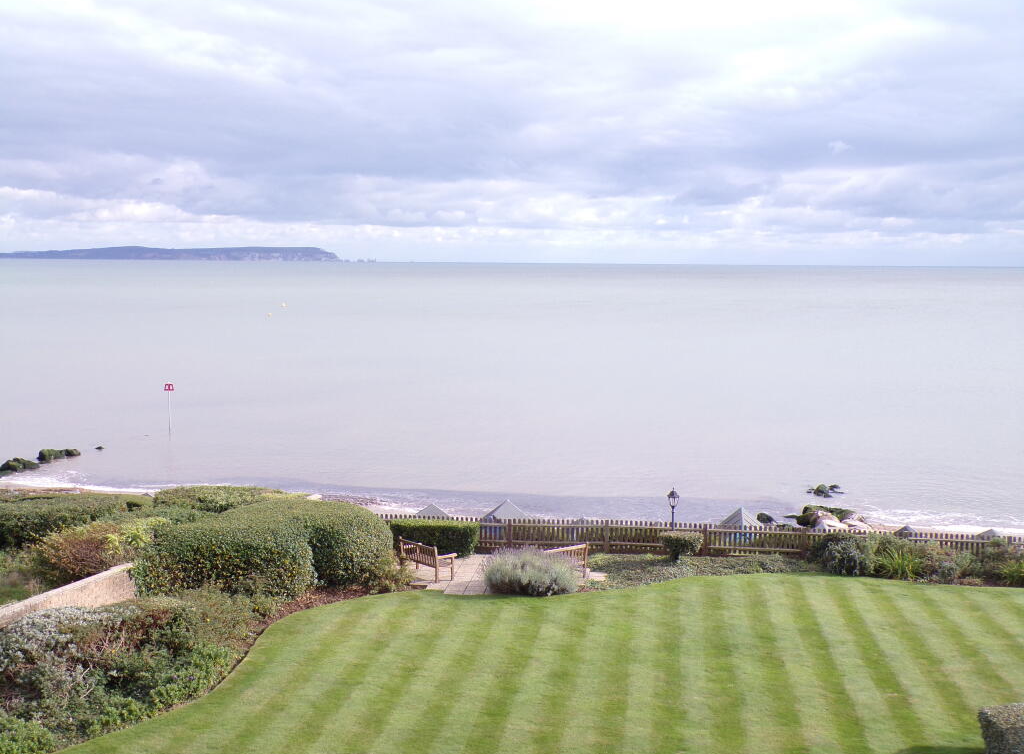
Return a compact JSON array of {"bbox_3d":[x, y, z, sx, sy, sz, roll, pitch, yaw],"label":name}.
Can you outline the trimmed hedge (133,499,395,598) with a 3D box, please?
[{"bbox_3d":[-6.024,4.085,30.665,5.800,1.700,3.800,0,5,-8],"label":"trimmed hedge"}]

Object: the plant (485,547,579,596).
[{"bbox_3d":[0.463,4.597,29.503,2.200,0.980,1.400,0,5,0],"label":"plant"}]

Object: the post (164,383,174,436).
[{"bbox_3d":[-27.880,2.689,101.072,0.800,4.340,0.800,0,5,0],"label":"post"}]

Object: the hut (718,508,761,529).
[{"bbox_3d":[8.635,6.492,46.569,2.350,2.600,3.100,1,5,9],"label":"hut"}]

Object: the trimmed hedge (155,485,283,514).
[{"bbox_3d":[-8.275,3.842,35.012,3.600,1.350,1.900,0,5,-5],"label":"trimmed hedge"}]

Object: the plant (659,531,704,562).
[{"bbox_3d":[4.440,4.460,32.551,1.150,0.740,0.950,0,5,0],"label":"plant"}]

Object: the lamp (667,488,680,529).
[{"bbox_3d":[4.321,3.857,33.298,0.310,1.800,0.310,0,5,0],"label":"lamp"}]

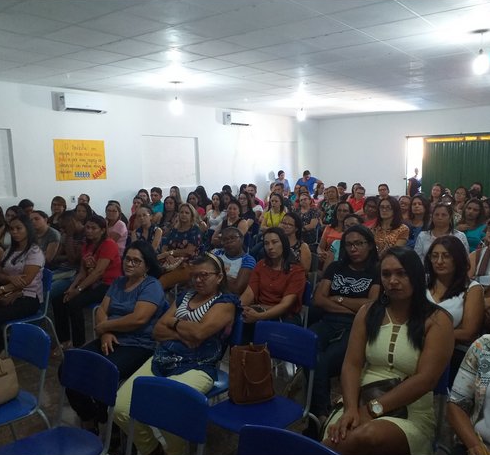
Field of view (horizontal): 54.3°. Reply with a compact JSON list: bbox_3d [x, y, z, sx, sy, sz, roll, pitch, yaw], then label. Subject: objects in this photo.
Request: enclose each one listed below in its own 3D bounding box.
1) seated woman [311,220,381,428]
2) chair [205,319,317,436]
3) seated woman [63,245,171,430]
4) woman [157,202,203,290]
[{"bbox_3d":[0.670,0.631,3.419,0.500,1.250,0.800,3,9,26],"label":"seated woman"},{"bbox_3d":[0.095,0.996,2.547,0.450,0.820,0.540,4,10,36],"label":"chair"},{"bbox_3d":[-0.779,0.708,3.060,0.530,1.240,0.760,5,10,35],"label":"seated woman"},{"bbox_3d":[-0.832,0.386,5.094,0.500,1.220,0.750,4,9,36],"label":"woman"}]

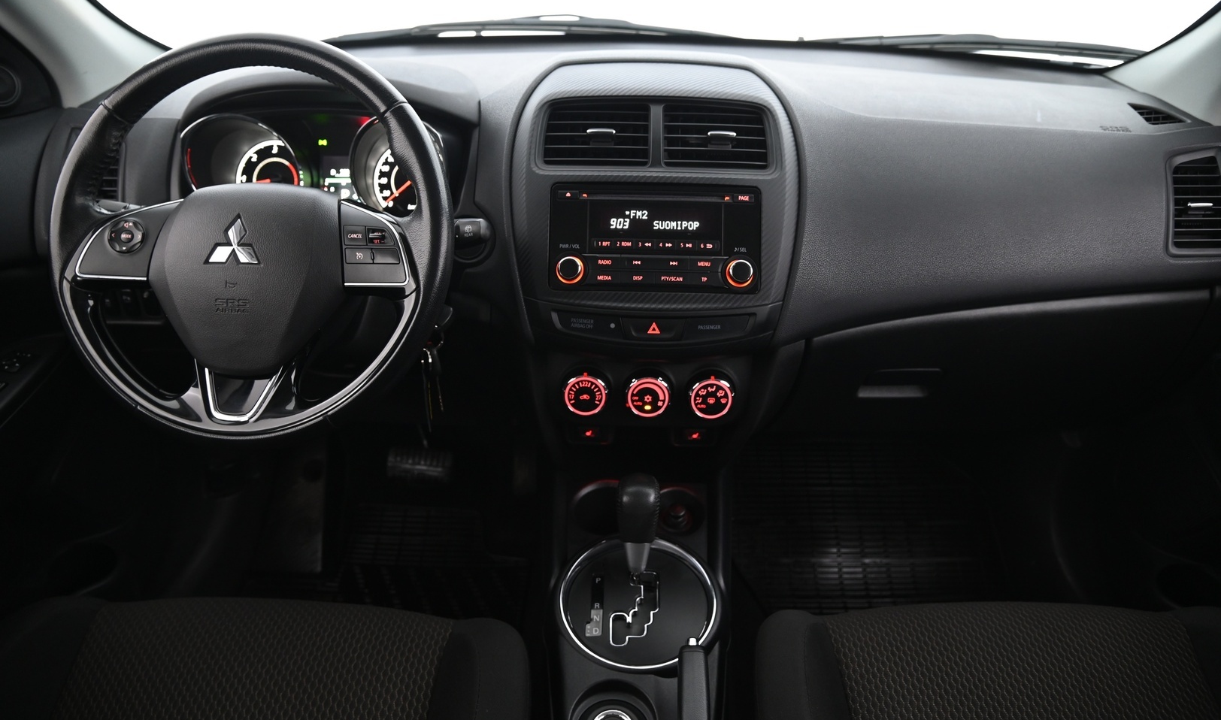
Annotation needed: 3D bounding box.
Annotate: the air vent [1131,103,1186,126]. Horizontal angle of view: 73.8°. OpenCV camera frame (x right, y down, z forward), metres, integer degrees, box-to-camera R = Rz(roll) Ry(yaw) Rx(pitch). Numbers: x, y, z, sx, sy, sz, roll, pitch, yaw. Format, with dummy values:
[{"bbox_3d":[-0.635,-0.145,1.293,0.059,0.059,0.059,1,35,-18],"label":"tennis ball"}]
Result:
[{"bbox_3d":[0.684,-0.306,1.015,0.065,0.025,0.075,6,34,7],"label":"air vent"}]

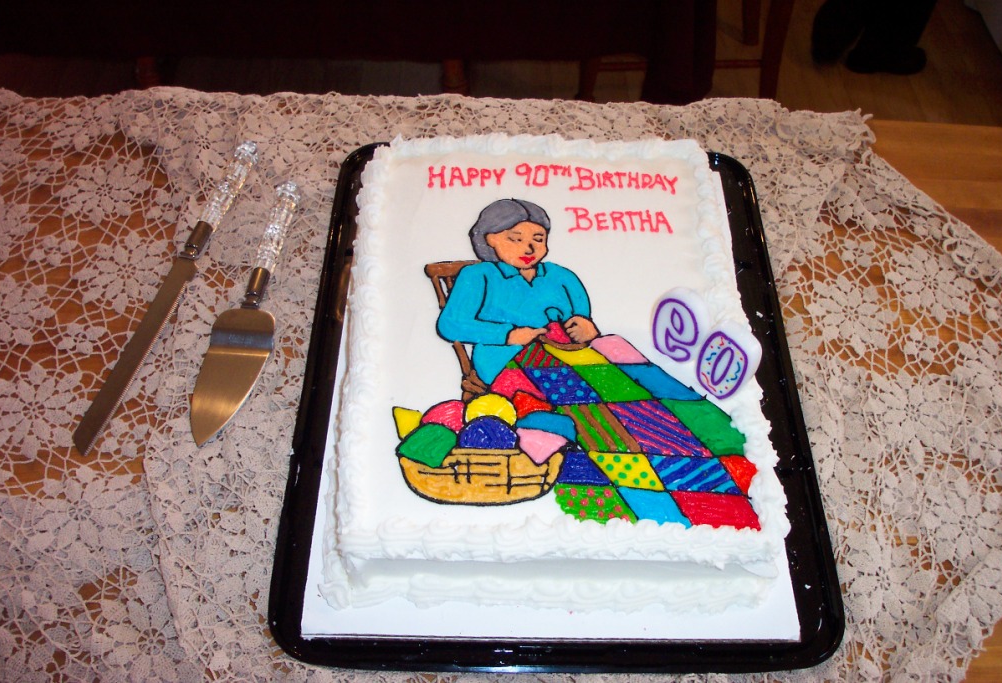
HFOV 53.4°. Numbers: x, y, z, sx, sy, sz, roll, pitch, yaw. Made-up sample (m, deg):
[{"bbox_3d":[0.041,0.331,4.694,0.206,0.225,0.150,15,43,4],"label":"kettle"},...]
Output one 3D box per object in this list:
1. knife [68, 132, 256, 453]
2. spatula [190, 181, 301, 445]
[{"bbox_3d":[-0.278,-0.055,0.856,0.025,0.020,0.356,10,52,7],"label":"knife"},{"bbox_3d":[-0.204,-0.038,0.839,0.052,0.028,0.288,6,52,3],"label":"spatula"}]

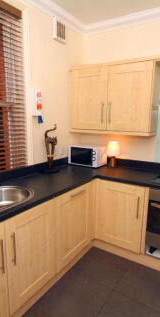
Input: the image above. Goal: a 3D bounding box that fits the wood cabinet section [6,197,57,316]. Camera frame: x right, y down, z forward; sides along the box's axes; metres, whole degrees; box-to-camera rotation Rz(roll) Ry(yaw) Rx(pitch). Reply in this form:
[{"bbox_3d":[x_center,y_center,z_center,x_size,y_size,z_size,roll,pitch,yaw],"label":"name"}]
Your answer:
[{"bbox_3d":[-0.555,0.706,1.663,0.480,0.730,0.493,7,11,32],"label":"wood cabinet section"}]

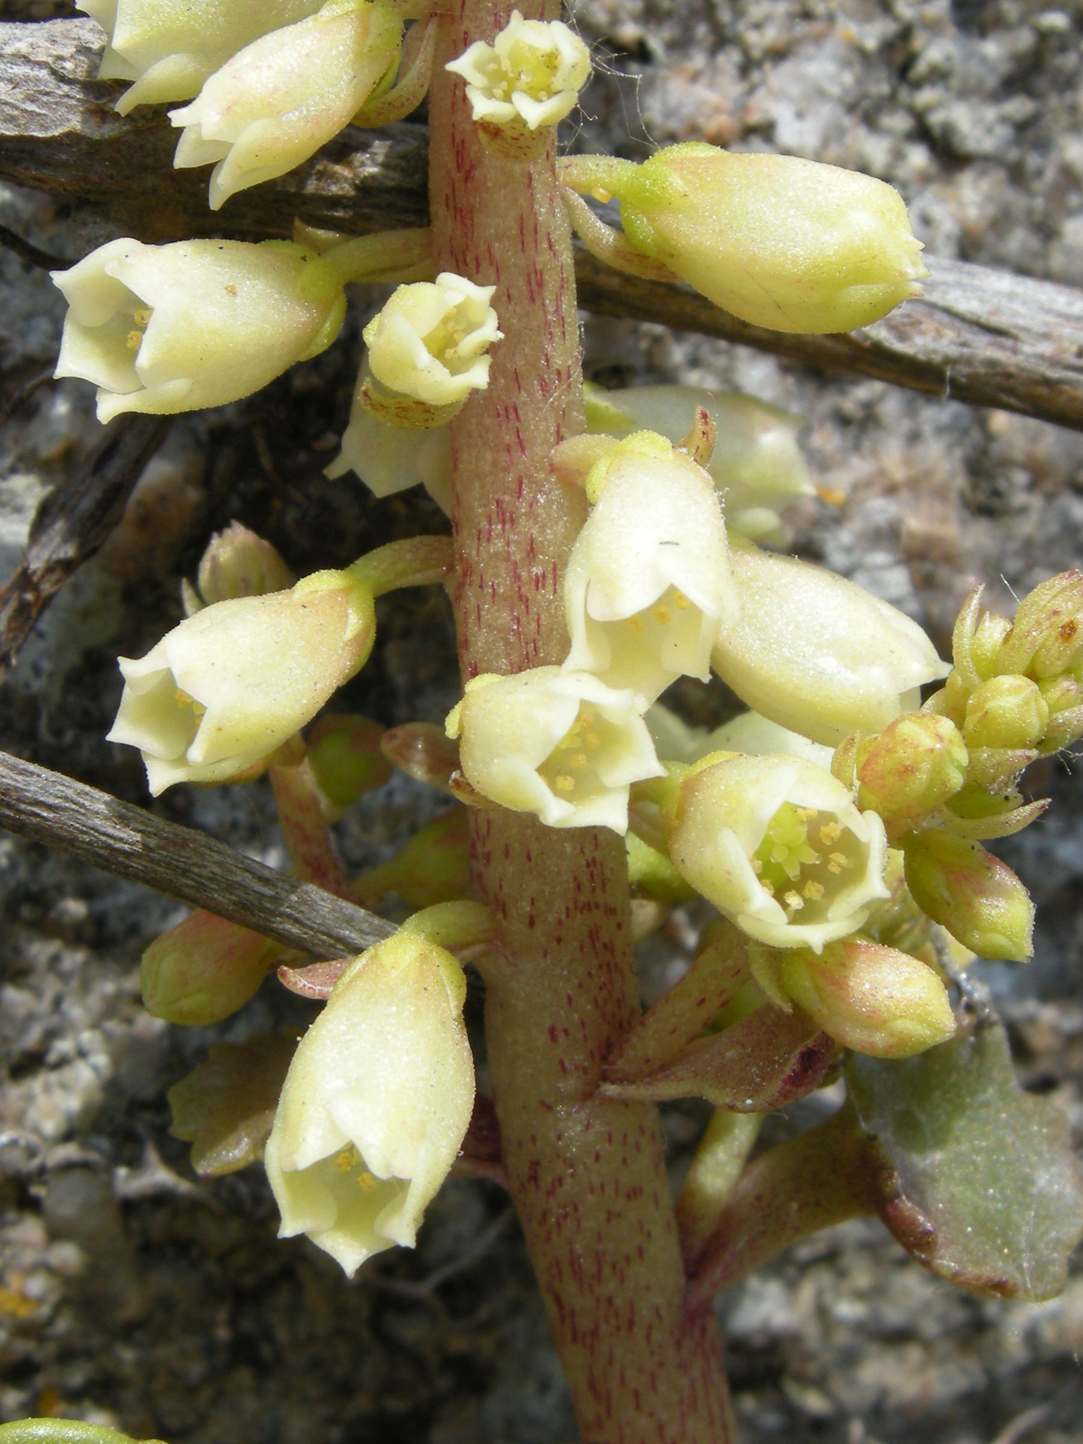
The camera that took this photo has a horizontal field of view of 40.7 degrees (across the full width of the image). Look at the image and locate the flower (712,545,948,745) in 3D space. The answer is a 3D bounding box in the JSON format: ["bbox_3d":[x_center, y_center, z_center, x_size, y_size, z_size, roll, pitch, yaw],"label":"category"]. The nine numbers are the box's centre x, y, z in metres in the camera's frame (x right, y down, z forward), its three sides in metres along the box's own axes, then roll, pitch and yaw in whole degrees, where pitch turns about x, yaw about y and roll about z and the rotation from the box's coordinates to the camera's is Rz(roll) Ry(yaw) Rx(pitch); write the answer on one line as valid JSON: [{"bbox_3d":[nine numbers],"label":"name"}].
[{"bbox_3d":[0.008,-0.003,0.046,0.008,0.005,0.005,26,13,-7],"label":"flower"}]

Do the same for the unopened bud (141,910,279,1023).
[{"bbox_3d":[-0.011,0.008,0.049,0.005,0.003,0.003,-31,22,-12],"label":"unopened bud"}]

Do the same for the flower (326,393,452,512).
[{"bbox_3d":[-0.004,-0.010,0.049,0.004,0.007,0.004,1,16,-42],"label":"flower"}]

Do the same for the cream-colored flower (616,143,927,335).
[{"bbox_3d":[0.007,-0.015,0.045,0.009,0.005,0.005,16,24,5],"label":"cream-colored flower"}]

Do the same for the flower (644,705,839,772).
[{"bbox_3d":[0.007,0.002,0.050,0.008,0.005,0.005,28,6,-18],"label":"flower"}]

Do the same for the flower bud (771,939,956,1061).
[{"bbox_3d":[0.010,0.008,0.045,0.006,0.003,0.003,23,28,18],"label":"flower bud"}]

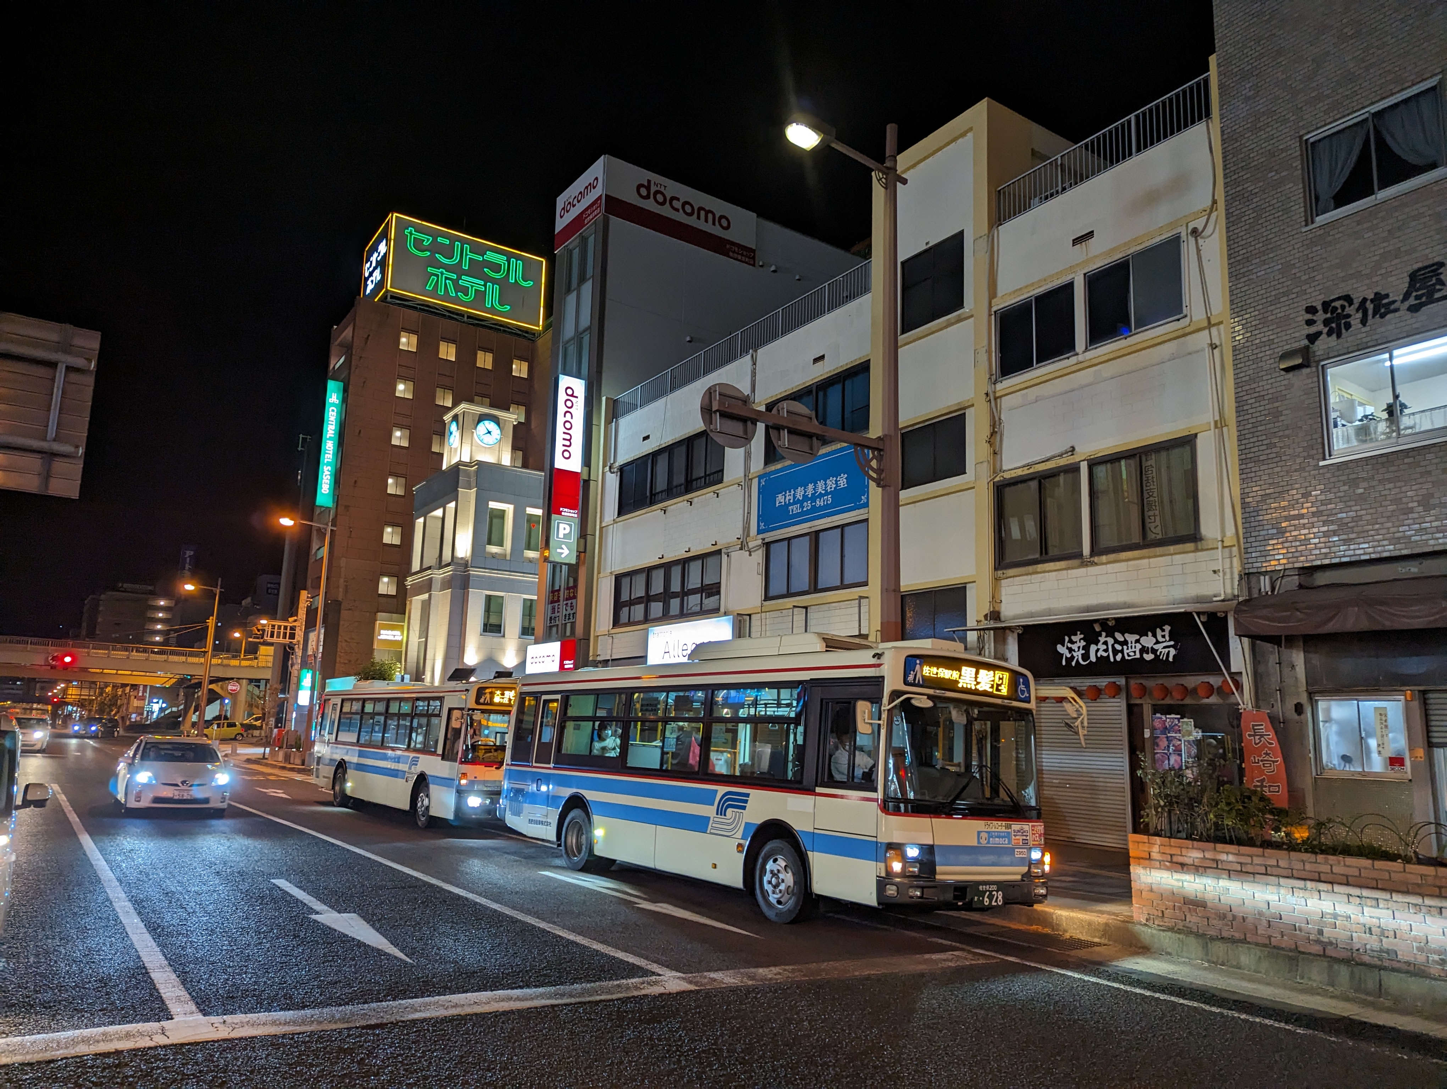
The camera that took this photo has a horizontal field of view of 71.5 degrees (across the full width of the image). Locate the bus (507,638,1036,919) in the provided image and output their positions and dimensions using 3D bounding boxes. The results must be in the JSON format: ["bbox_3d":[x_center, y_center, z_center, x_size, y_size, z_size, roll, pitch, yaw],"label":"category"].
[{"bbox_3d":[0.002,3.011,13.559,2.320,3.000,8.800,10,-13,-36],"label":"bus"}]

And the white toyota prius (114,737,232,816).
[{"bbox_3d":[-11.500,4.820,20.950,1.760,1.490,4.460,9,-13,-33],"label":"white toyota prius"}]

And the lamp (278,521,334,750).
[{"bbox_3d":[-17.360,3.579,40.709,2.505,10.495,0.400,9,-12,-34],"label":"lamp"}]

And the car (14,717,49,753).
[{"bbox_3d":[-36.115,9.882,52.237,1.720,1.750,4.400,9,-13,-34],"label":"car"}]

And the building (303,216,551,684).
[{"bbox_3d":[-19.847,-4.091,67.484,12.400,33.700,7.000,8,-12,-33],"label":"building"}]

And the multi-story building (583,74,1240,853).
[{"bbox_3d":[6.834,-0.553,27.991,12.000,14.500,22.000,8,-12,-33],"label":"multi-story building"}]

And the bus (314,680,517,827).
[{"bbox_3d":[-6.563,4.559,22.624,2.380,2.950,9.900,10,-13,-35],"label":"bus"}]

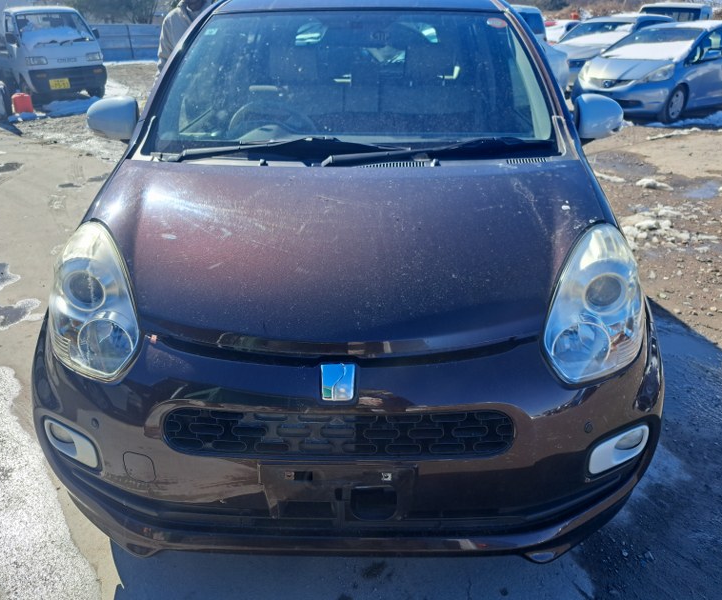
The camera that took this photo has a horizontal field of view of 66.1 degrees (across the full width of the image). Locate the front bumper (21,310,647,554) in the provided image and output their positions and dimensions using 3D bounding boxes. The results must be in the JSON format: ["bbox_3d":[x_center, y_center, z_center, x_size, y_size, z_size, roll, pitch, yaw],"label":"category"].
[{"bbox_3d":[-0.042,0.311,1.359,1.630,0.540,0.440,0,25,2],"label":"front bumper"}]

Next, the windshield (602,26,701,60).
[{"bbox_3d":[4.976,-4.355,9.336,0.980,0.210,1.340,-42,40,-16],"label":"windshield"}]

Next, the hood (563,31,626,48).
[{"bbox_3d":[4.812,-5.362,11.646,1.420,0.300,0.950,22,33,40],"label":"hood"}]

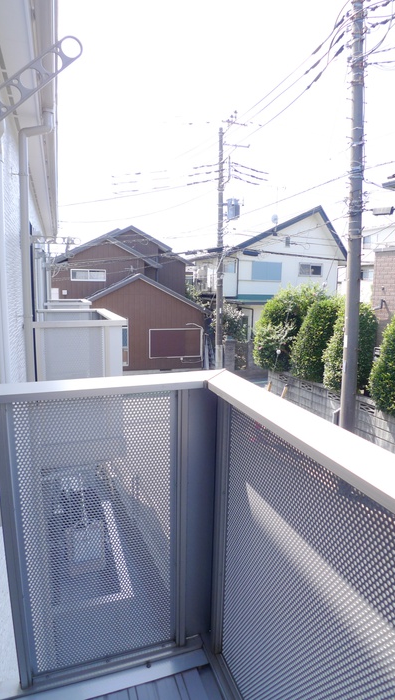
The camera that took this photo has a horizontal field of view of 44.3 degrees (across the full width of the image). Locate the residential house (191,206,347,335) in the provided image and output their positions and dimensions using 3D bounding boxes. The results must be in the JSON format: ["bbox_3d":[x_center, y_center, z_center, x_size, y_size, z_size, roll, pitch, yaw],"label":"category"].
[{"bbox_3d":[4.135,-3.991,30.353,6.800,8.600,8.500,-3,8,-16],"label":"residential house"}]

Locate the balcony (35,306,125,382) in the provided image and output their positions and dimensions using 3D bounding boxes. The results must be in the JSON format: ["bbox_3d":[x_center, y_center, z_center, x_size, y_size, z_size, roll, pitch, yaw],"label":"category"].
[{"bbox_3d":[-1.363,0.235,5.535,0.870,1.280,2.200,-3,8,-16],"label":"balcony"}]

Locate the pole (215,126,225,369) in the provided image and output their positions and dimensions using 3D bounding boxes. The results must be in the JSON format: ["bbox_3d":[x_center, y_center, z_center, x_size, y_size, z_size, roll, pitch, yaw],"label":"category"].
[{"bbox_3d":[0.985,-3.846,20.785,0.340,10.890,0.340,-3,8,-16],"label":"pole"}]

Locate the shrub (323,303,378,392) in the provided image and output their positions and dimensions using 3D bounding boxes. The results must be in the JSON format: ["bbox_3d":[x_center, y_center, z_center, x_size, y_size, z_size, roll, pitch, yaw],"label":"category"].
[{"bbox_3d":[3.380,0.001,10.727,1.250,2.089,1.300,-3,8,-16],"label":"shrub"}]

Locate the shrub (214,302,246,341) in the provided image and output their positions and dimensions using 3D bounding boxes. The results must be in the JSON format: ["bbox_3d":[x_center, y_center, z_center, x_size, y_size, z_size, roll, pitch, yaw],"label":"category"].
[{"bbox_3d":[1.550,-1.170,23.405,1.636,2.233,1.500,-3,8,-16],"label":"shrub"}]

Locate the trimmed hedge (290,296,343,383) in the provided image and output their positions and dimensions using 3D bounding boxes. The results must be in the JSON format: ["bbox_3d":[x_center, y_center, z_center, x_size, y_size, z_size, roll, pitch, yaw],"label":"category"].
[{"bbox_3d":[2.971,-0.205,12.122,1.300,2.248,1.400,-3,8,-16],"label":"trimmed hedge"}]

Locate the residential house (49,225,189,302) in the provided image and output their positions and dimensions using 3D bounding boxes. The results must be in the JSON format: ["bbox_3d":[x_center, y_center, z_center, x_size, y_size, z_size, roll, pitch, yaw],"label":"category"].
[{"bbox_3d":[-4.310,-2.924,27.288,7.200,7.400,7.500,-3,8,-16],"label":"residential house"}]

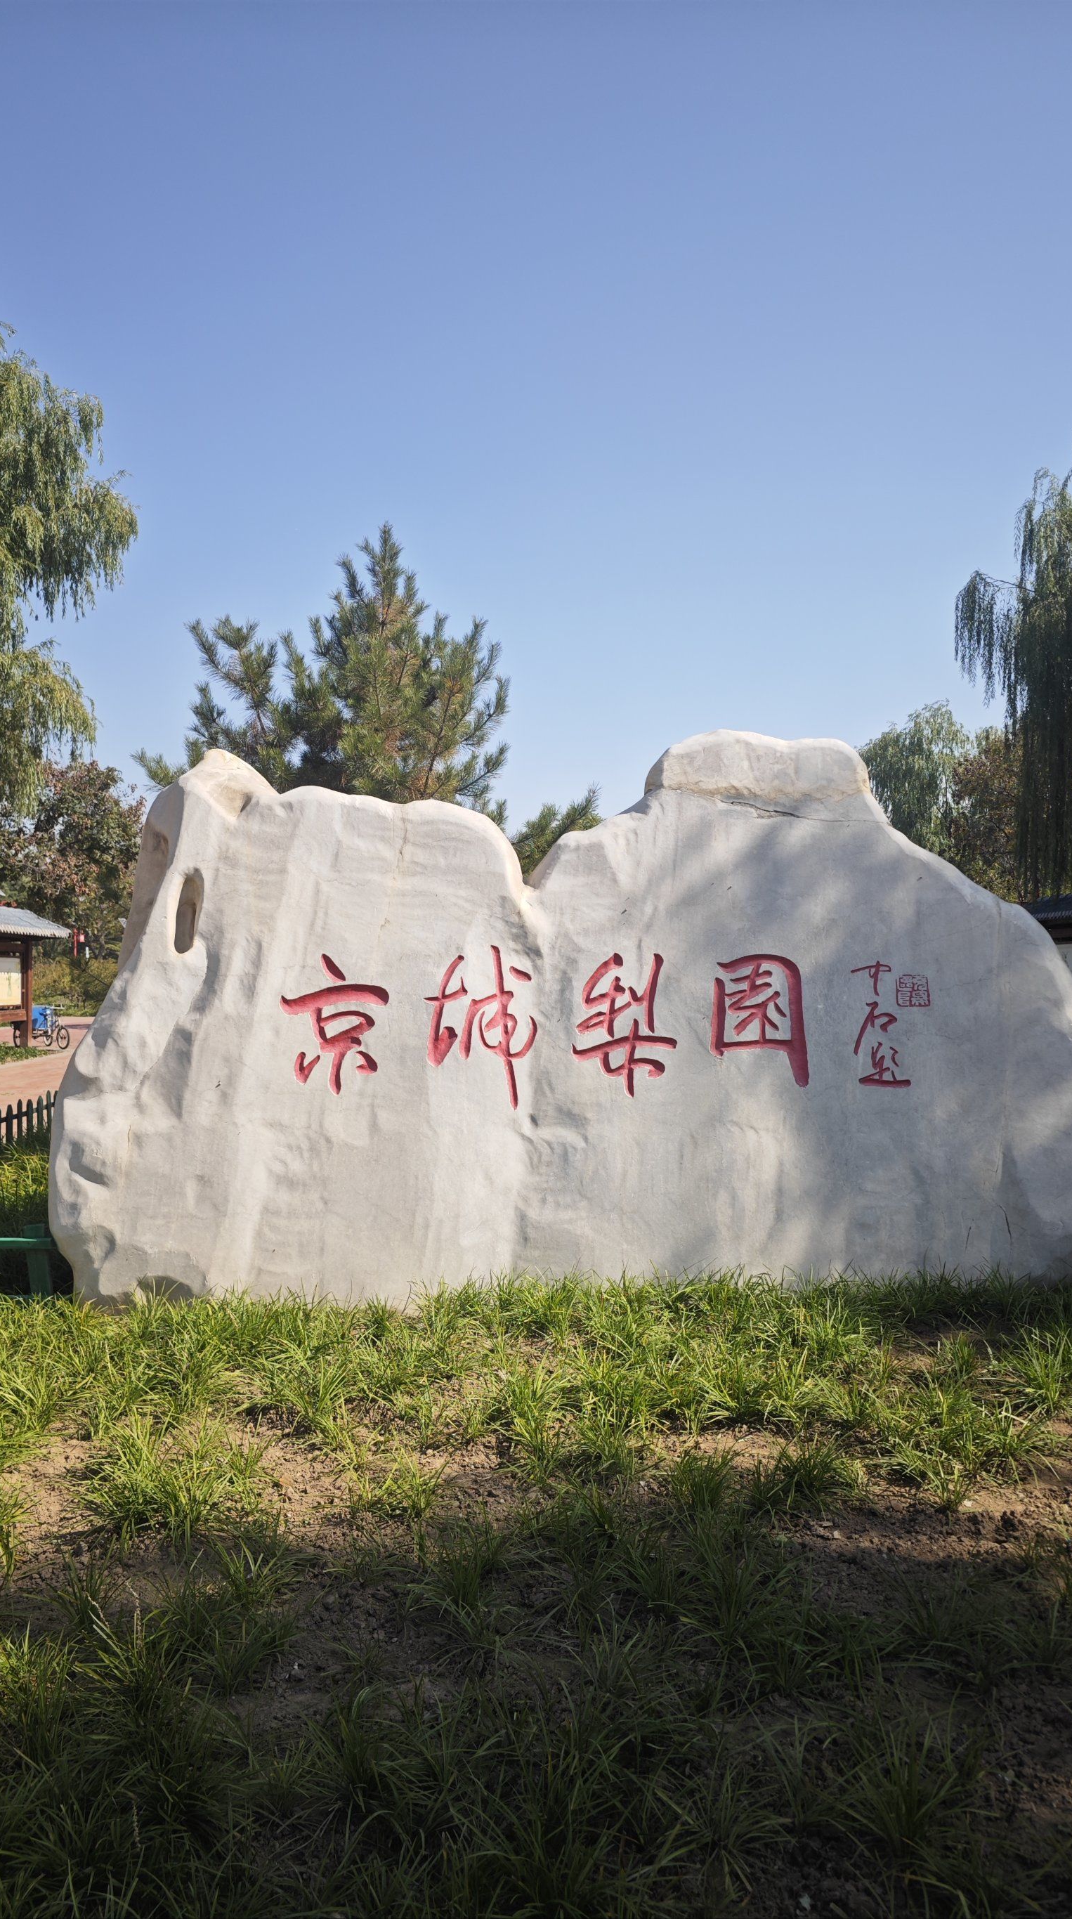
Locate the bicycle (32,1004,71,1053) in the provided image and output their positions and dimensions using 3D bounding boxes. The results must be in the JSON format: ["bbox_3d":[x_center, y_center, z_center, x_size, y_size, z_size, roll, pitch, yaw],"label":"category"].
[{"bbox_3d":[-11.800,1.620,30.700,1.750,1.050,0.750,-1,-1,38],"label":"bicycle"}]

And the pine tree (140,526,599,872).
[{"bbox_3d":[-1.500,-1.150,12.000,4.400,5.800,4.400,0,-1,0],"label":"pine tree"}]

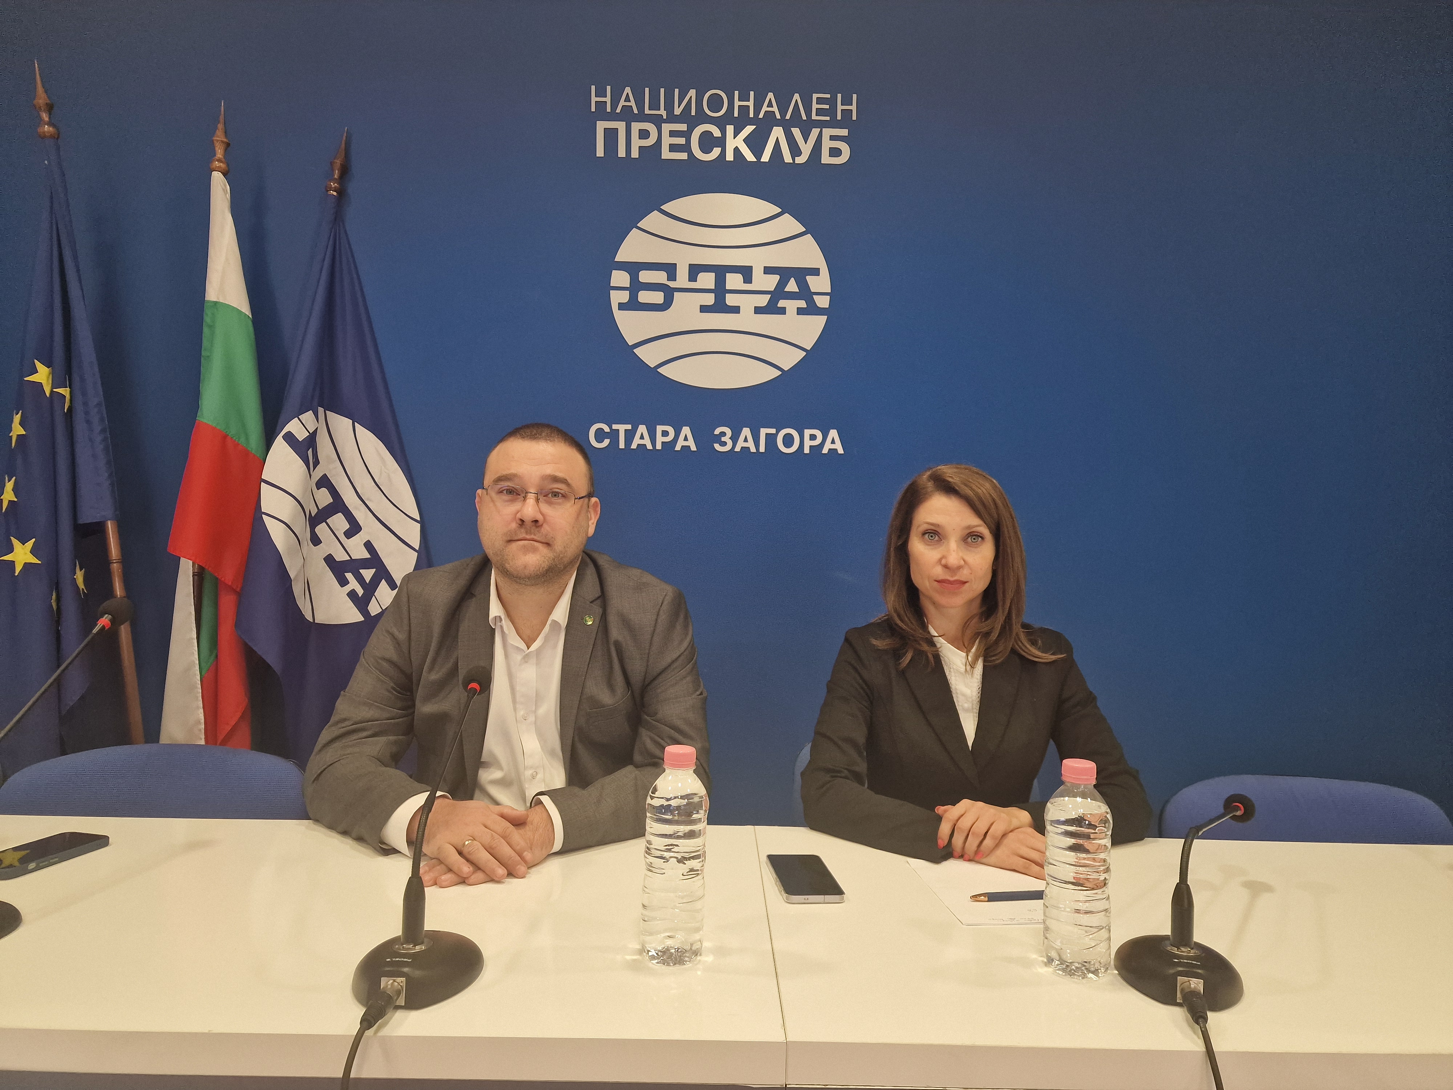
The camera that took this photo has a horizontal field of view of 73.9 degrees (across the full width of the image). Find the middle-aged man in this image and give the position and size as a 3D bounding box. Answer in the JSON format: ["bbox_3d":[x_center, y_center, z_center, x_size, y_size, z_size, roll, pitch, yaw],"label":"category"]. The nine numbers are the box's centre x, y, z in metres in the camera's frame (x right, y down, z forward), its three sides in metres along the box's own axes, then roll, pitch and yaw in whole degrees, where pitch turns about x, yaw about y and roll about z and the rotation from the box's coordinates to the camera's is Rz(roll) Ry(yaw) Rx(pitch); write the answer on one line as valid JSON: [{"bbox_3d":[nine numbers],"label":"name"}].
[{"bbox_3d":[-0.323,0.486,1.460,0.600,1.330,0.680,1,0,-2],"label":"middle-aged man"}]

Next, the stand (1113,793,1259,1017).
[{"bbox_3d":[0.480,0.354,1.005,0.130,0.150,0.270,1,0,35],"label":"stand"}]

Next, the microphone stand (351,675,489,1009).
[{"bbox_3d":[-0.290,0.273,0.975,0.125,0.280,0.240,1,0,3],"label":"microphone stand"}]

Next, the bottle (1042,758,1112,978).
[{"bbox_3d":[0.355,0.322,0.975,0.065,0.208,0.065,1,0,0],"label":"bottle"}]

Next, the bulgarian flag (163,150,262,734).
[{"bbox_3d":[-1.200,-0.145,2.270,0.260,1.420,0.190,1,0,-11],"label":"bulgarian flag"}]

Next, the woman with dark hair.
[{"bbox_3d":[0.367,0.523,1.490,0.520,1.290,0.660,1,0,5],"label":"woman with dark hair"}]

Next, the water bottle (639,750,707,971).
[{"bbox_3d":[-0.050,0.311,0.984,0.065,0.209,0.065,1,0,0],"label":"water bottle"}]

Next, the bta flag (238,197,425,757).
[{"bbox_3d":[-0.950,-0.140,2.380,0.500,1.450,0.190,1,0,-11],"label":"bta flag"}]

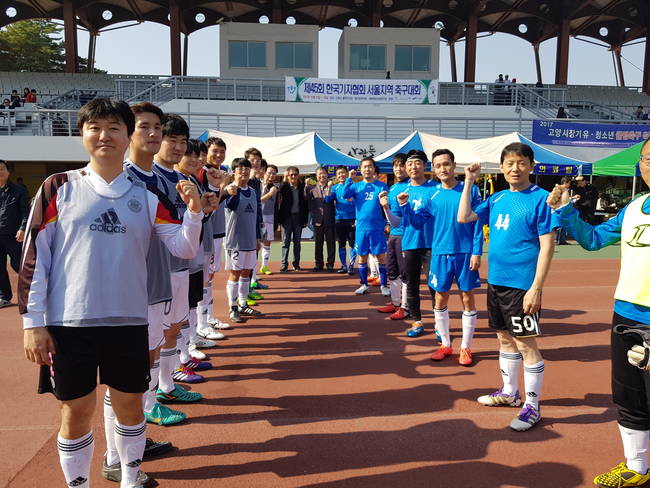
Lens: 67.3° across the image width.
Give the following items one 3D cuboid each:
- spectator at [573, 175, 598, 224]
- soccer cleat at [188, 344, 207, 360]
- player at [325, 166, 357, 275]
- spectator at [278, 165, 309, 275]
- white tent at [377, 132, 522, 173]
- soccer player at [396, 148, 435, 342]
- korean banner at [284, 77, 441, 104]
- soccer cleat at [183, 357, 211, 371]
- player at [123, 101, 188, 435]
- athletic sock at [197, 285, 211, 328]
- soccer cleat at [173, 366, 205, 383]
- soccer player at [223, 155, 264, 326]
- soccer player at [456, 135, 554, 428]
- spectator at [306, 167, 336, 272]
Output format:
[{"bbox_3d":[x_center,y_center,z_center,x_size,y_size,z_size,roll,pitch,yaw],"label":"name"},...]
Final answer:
[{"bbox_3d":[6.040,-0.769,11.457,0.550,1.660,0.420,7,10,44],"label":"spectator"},{"bbox_3d":[-1.095,0.891,4.062,0.280,0.110,0.100,5,8,34],"label":"soccer cleat"},{"bbox_3d":[0.292,-0.404,8.158,0.560,1.750,0.400,2,7,11],"label":"player"},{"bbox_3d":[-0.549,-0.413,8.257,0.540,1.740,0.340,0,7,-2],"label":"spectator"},{"bbox_3d":[4.184,-1.855,14.660,6.000,2.920,3.000,0,7,-4],"label":"white tent"},{"bbox_3d":[0.939,0.031,4.581,0.580,1.760,0.470,4,8,25],"label":"soccer player"},{"bbox_3d":[1.619,-6.716,21.369,6.950,1.100,0.040,0,7,-4],"label":"korean banner"},{"bbox_3d":[-1.043,0.943,3.957,0.280,0.105,0.105,1,8,10],"label":"soccer cleat"},{"bbox_3d":[-0.950,0.205,2.641,0.430,1.800,0.560,7,9,44],"label":"player"},{"bbox_3d":[-1.172,0.608,4.710,0.135,0.410,0.120,3,8,24],"label":"athletic sock"},{"bbox_3d":[-1.012,0.946,3.587,0.280,0.110,0.100,2,7,16],"label":"soccer cleat"},{"bbox_3d":[-0.896,-0.043,5.271,0.490,1.720,0.420,-4,9,-30],"label":"soccer player"},{"bbox_3d":[1.132,0.231,2.996,0.460,1.680,0.570,-5,8,-37],"label":"soccer player"},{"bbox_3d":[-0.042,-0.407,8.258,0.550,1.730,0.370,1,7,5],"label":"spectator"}]

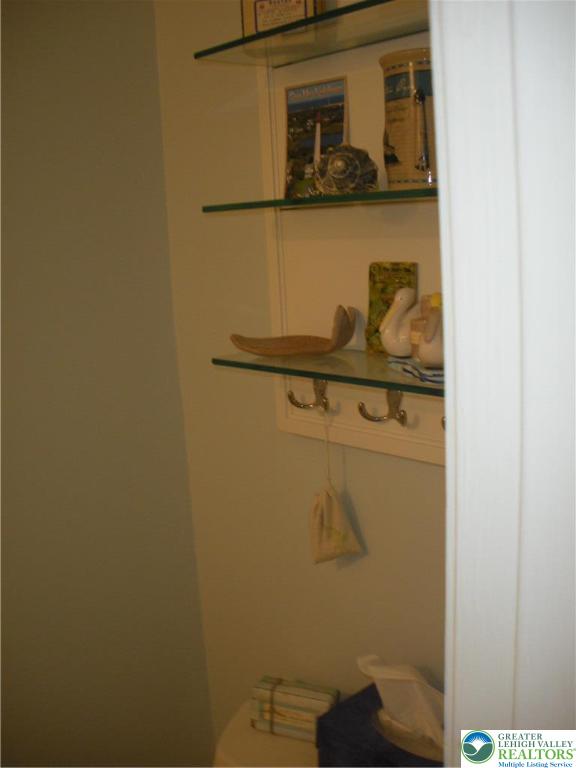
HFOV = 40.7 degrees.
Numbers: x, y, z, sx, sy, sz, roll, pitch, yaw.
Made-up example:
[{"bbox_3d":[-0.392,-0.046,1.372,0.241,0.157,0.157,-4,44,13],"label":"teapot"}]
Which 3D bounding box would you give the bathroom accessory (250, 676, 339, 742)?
[{"bbox_3d":[0.015,0.525,1.253,0.130,0.077,0.042,2,13,23],"label":"bathroom accessory"}]

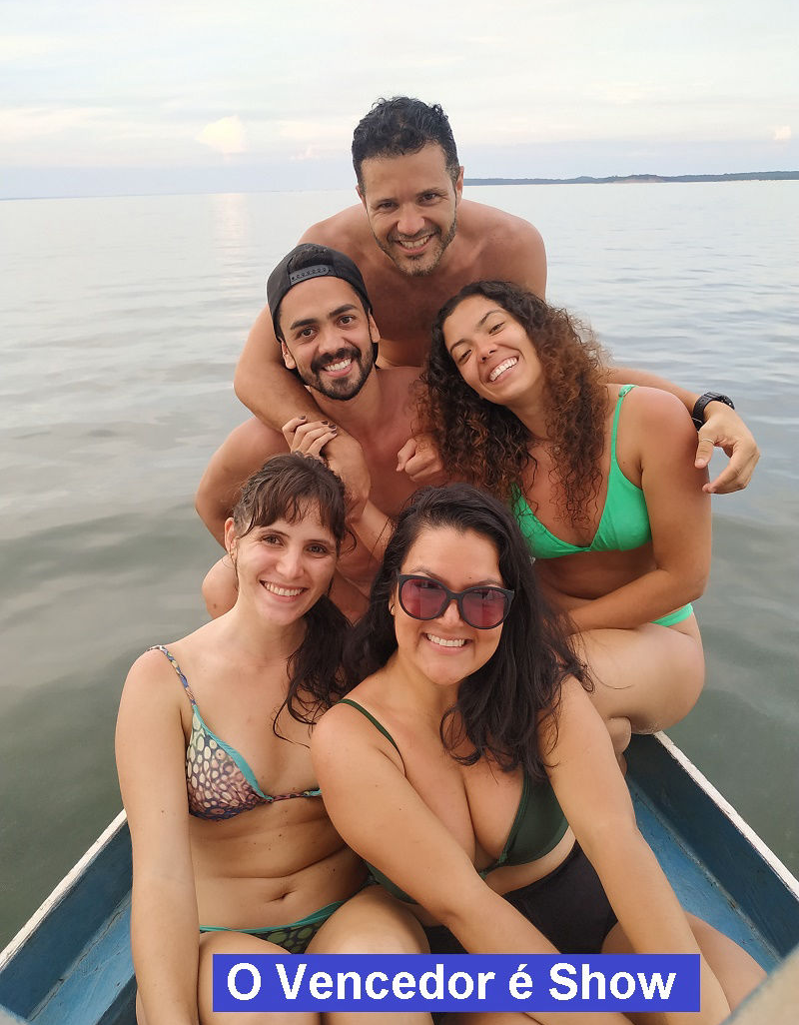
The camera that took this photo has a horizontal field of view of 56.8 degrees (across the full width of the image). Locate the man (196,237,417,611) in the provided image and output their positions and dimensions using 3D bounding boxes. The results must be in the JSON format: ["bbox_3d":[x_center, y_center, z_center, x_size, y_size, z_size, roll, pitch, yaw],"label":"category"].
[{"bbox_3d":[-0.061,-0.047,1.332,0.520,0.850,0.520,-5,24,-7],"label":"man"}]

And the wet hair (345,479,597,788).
[{"bbox_3d":[0.088,0.126,0.929,0.290,0.370,0.250,-1,24,0],"label":"wet hair"}]

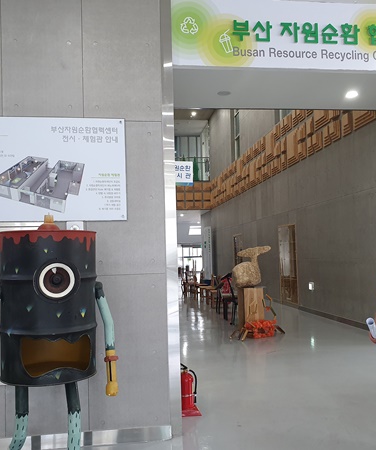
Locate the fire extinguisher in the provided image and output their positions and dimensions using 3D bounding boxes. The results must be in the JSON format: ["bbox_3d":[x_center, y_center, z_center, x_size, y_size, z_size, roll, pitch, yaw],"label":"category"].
[{"bbox_3d":[-0.017,1.453,4.062,0.240,0.460,0.250,-1,-2,-8],"label":"fire extinguisher"}]

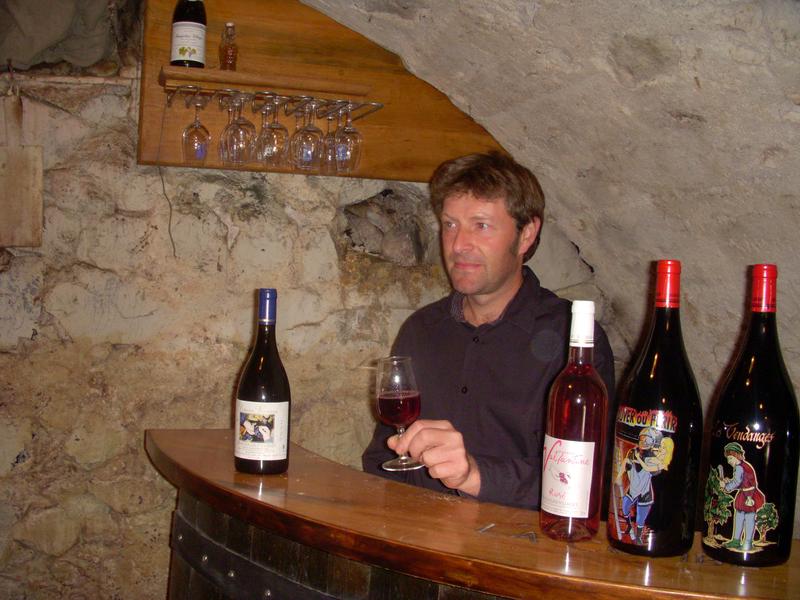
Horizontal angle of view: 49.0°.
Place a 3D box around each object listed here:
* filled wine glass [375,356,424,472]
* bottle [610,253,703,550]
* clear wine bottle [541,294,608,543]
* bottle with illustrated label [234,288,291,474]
[{"bbox_3d":[-0.001,0.166,1.288,0.066,0.156,0.066,-5,5,-1],"label":"filled wine glass"},{"bbox_3d":[0.330,0.131,1.114,0.111,0.362,0.111,5,4,44],"label":"bottle"},{"bbox_3d":[0.231,0.154,1.143,0.077,0.304,0.077,5,3,37],"label":"clear wine bottle"},{"bbox_3d":[-0.217,0.128,1.417,0.088,0.291,0.088,3,3,0],"label":"bottle with illustrated label"}]

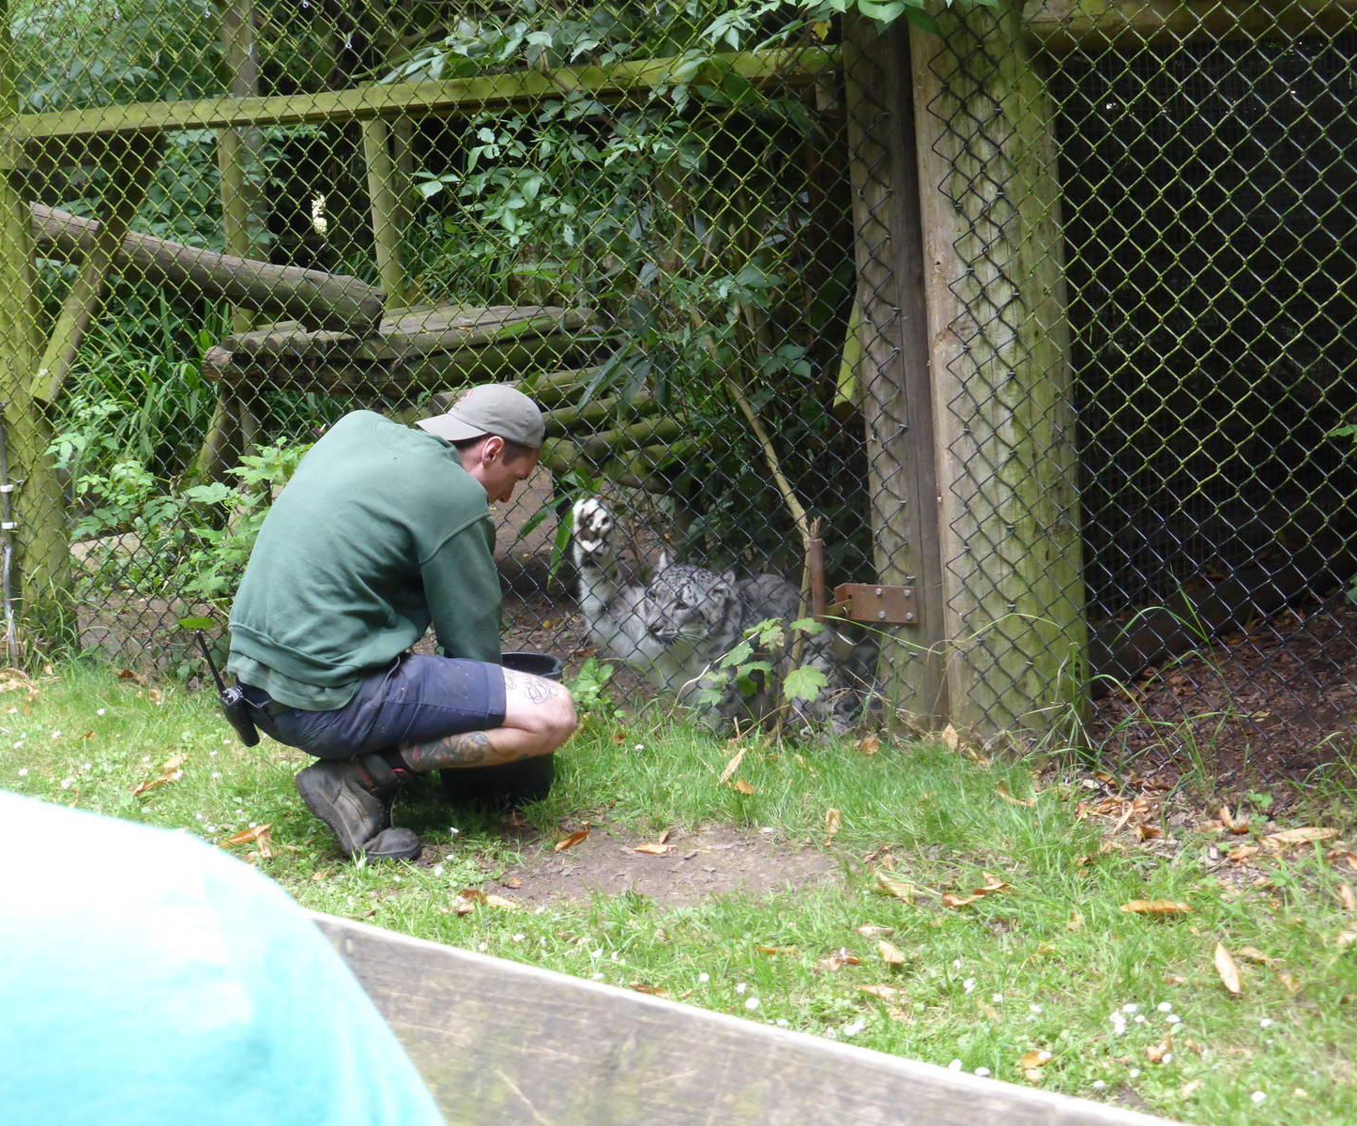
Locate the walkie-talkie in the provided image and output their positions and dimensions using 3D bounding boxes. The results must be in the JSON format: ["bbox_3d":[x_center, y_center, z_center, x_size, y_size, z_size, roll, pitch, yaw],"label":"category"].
[{"bbox_3d":[-0.877,0.246,4.900,0.040,0.260,0.055,-32,14,-23],"label":"walkie-talkie"}]

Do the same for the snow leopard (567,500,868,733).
[{"bbox_3d":[0.084,0.058,5.286,0.450,0.450,0.720,6,15,38],"label":"snow leopard"}]

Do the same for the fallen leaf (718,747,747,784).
[{"bbox_3d":[0.111,0.417,5.180,0.035,0.015,0.095,30,64,13],"label":"fallen leaf"}]

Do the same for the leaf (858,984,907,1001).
[{"bbox_3d":[0.306,0.644,3.775,0.075,0.020,0.040,-1,9,19],"label":"leaf"}]

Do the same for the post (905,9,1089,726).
[{"bbox_3d":[0.660,-0.616,5.365,0.270,2.000,0.260,2,11,34],"label":"post"}]

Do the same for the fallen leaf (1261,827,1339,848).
[{"bbox_3d":[1.018,0.450,4.121,0.128,0.022,0.050,-5,12,-7],"label":"fallen leaf"}]

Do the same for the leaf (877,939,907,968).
[{"bbox_3d":[0.334,0.612,3.940,0.035,0.015,0.080,-18,35,-20],"label":"leaf"}]

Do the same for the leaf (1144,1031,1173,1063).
[{"bbox_3d":[0.630,0.635,3.300,0.035,0.030,0.060,4,14,33],"label":"leaf"}]

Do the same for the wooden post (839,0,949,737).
[{"bbox_3d":[0.451,-0.621,5.500,0.120,2.000,0.110,2,11,34],"label":"wooden post"}]

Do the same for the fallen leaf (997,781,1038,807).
[{"bbox_3d":[0.595,0.406,4.422,0.075,0.035,0.045,3,13,30],"label":"fallen leaf"}]

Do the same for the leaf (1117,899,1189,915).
[{"bbox_3d":[0.770,0.559,4.073,0.115,0.025,0.040,-3,9,6],"label":"leaf"}]

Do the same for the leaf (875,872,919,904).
[{"bbox_3d":[0.345,0.514,3.978,0.085,0.030,0.040,7,15,40],"label":"leaf"}]

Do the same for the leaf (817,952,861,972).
[{"bbox_3d":[0.236,0.585,3.687,0.065,0.018,0.040,-4,12,-6],"label":"leaf"}]

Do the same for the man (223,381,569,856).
[{"bbox_3d":[-0.504,0.069,4.542,0.660,0.790,0.530,-7,12,-19],"label":"man"}]

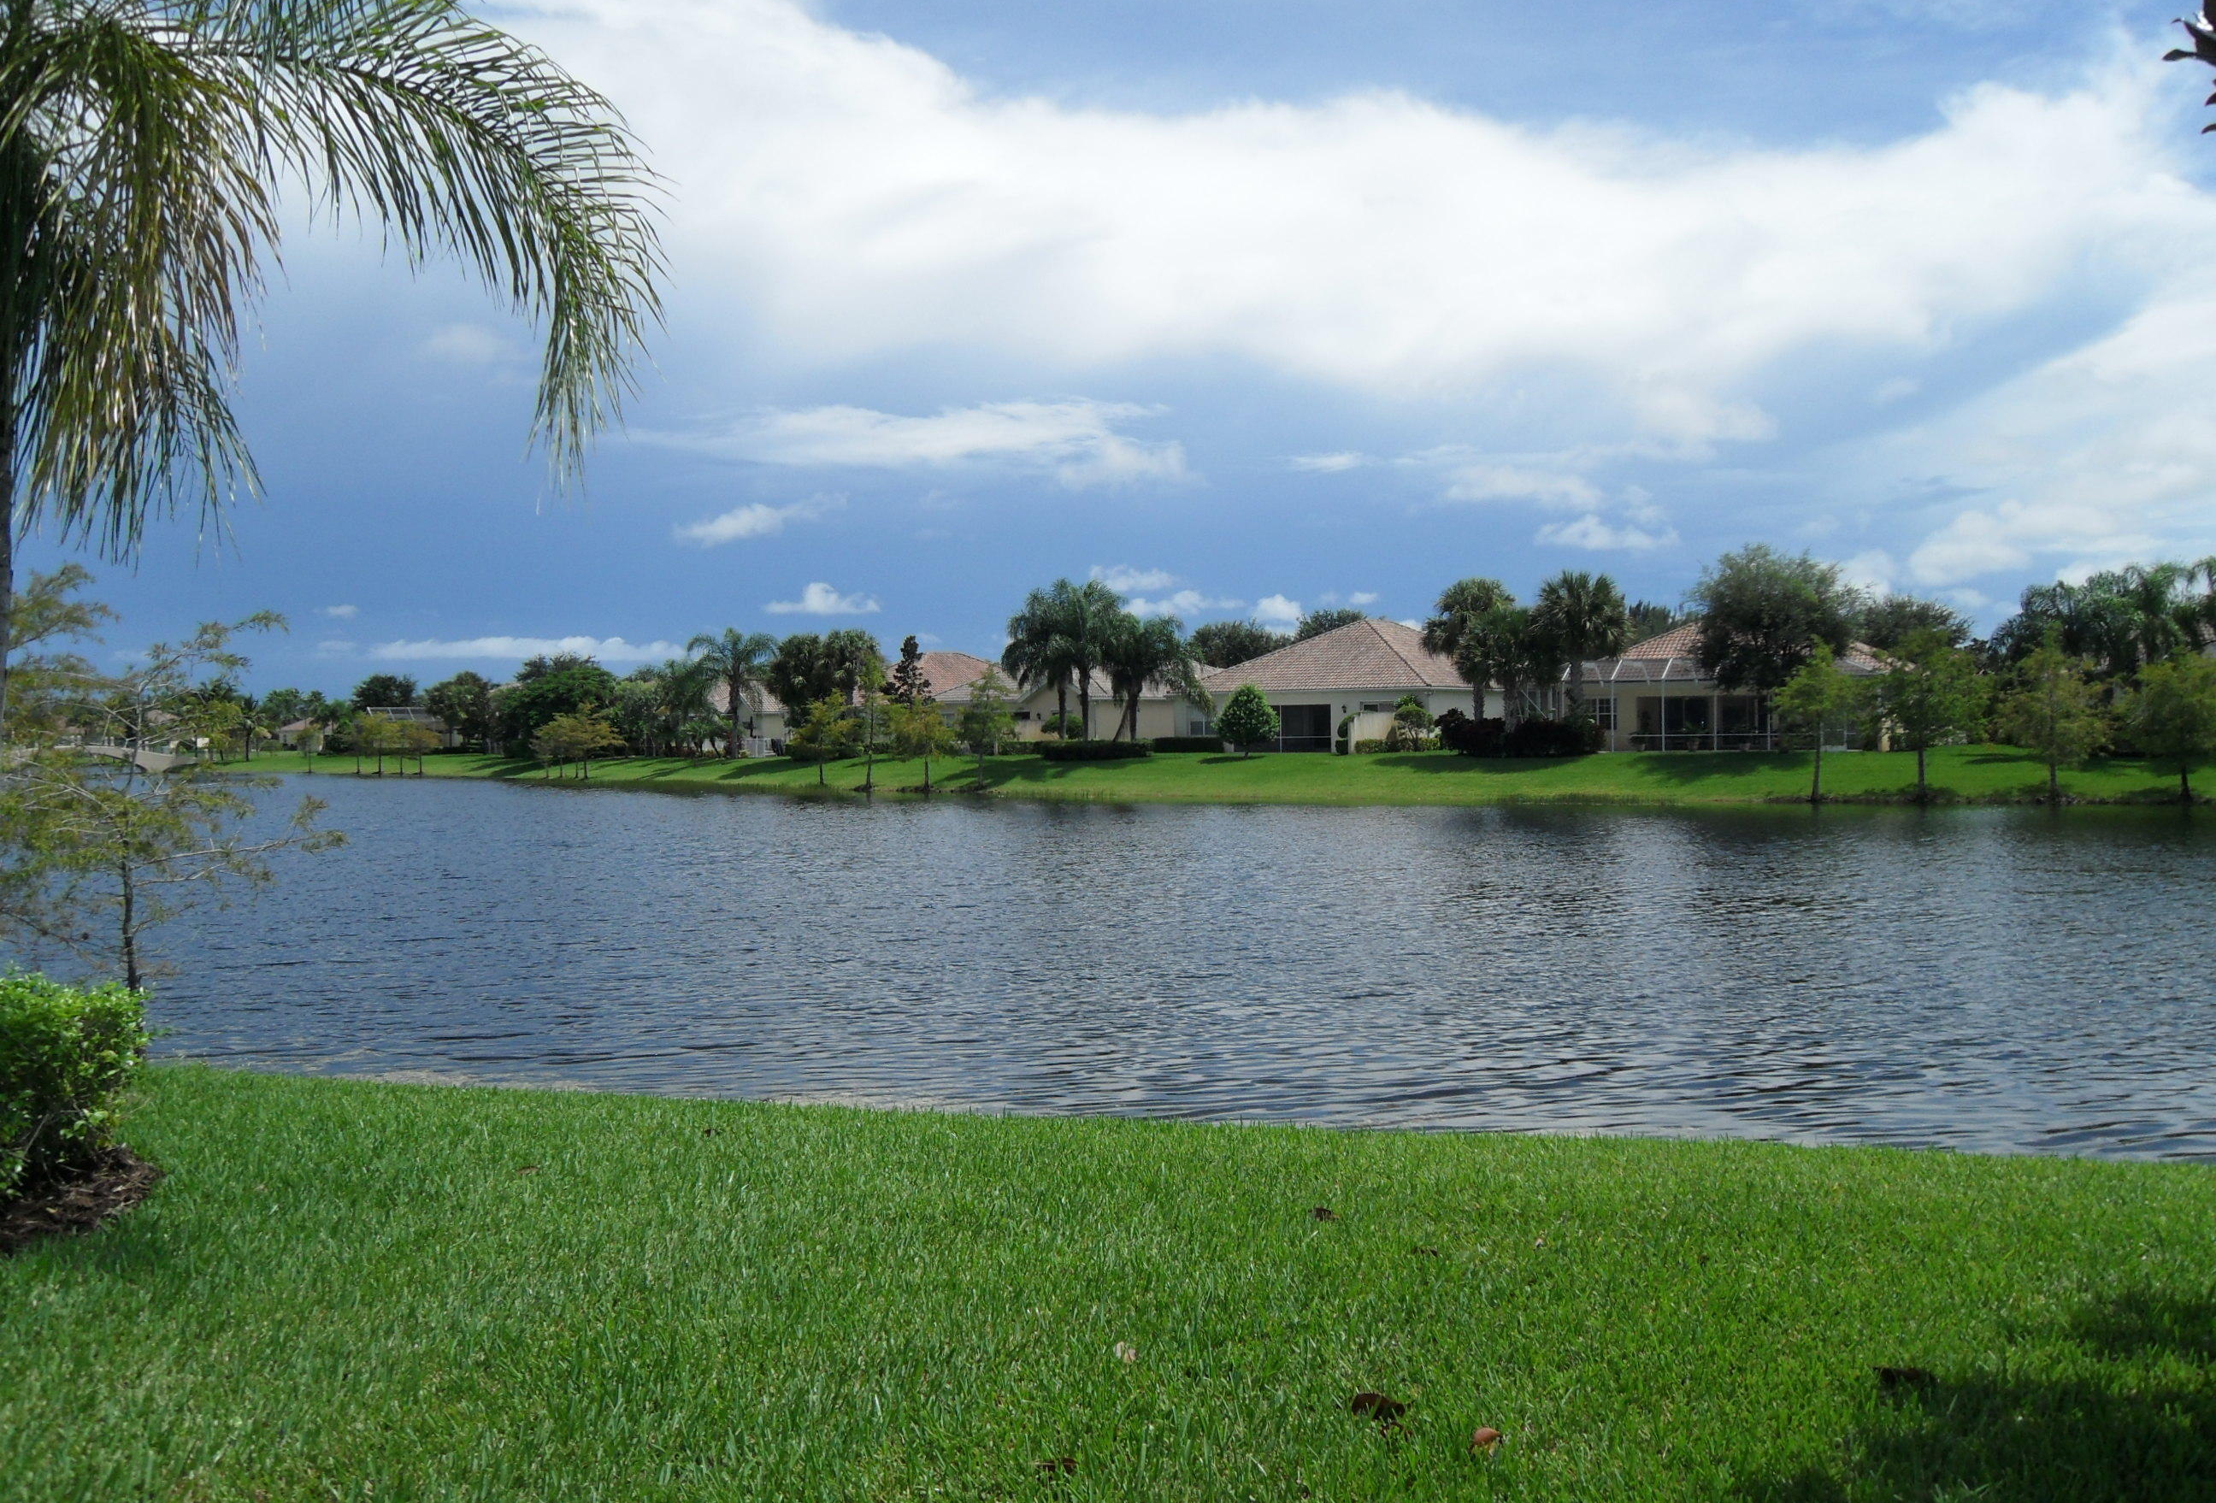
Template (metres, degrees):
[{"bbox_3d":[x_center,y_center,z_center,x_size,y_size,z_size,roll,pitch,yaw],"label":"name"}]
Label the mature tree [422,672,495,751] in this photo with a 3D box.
[{"bbox_3d":[-54.400,-3.260,150.000,6.080,6.660,6.080,0,0,0],"label":"mature tree"}]

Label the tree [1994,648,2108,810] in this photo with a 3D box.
[{"bbox_3d":[38.390,-1.200,73.000,4.510,6.420,4.290,0,0,0],"label":"tree"}]

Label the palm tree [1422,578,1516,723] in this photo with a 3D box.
[{"bbox_3d":[16.510,-3.880,82.000,4.280,8.160,4.280,0,0,0],"label":"palm tree"}]

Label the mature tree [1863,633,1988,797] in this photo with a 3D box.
[{"bbox_3d":[33.510,-1.490,73.500,4.900,6.740,4.650,0,0,0],"label":"mature tree"}]

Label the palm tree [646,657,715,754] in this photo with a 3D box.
[{"bbox_3d":[-28.870,-3.040,121.000,4.560,6.660,4.560,0,0,0],"label":"palm tree"}]

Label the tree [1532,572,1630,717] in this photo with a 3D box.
[{"bbox_3d":[19.910,-3.760,75.500,4.160,7.730,4.160,0,0,0],"label":"tree"}]

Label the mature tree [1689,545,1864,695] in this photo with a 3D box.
[{"bbox_3d":[28.330,-4.330,76.000,7.410,8.880,7.040,0,0,0],"label":"mature tree"}]

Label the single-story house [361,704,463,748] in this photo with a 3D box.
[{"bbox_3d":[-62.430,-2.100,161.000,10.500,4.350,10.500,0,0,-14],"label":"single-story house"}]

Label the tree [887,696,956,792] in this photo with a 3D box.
[{"bbox_3d":[-9.190,-0.360,88.500,3.420,4.830,3.420,0,0,0],"label":"tree"}]

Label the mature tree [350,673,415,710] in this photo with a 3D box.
[{"bbox_3d":[-78.820,-4.240,195.000,7.160,8.660,7.160,0,0,0],"label":"mature tree"}]

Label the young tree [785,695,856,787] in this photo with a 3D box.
[{"bbox_3d":[-15.550,-0.590,97.000,3.840,4.920,3.650,0,0,0],"label":"young tree"}]

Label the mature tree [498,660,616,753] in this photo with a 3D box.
[{"bbox_3d":[-40.850,-3.210,133.000,8.860,7.060,8.860,0,0,0],"label":"mature tree"}]

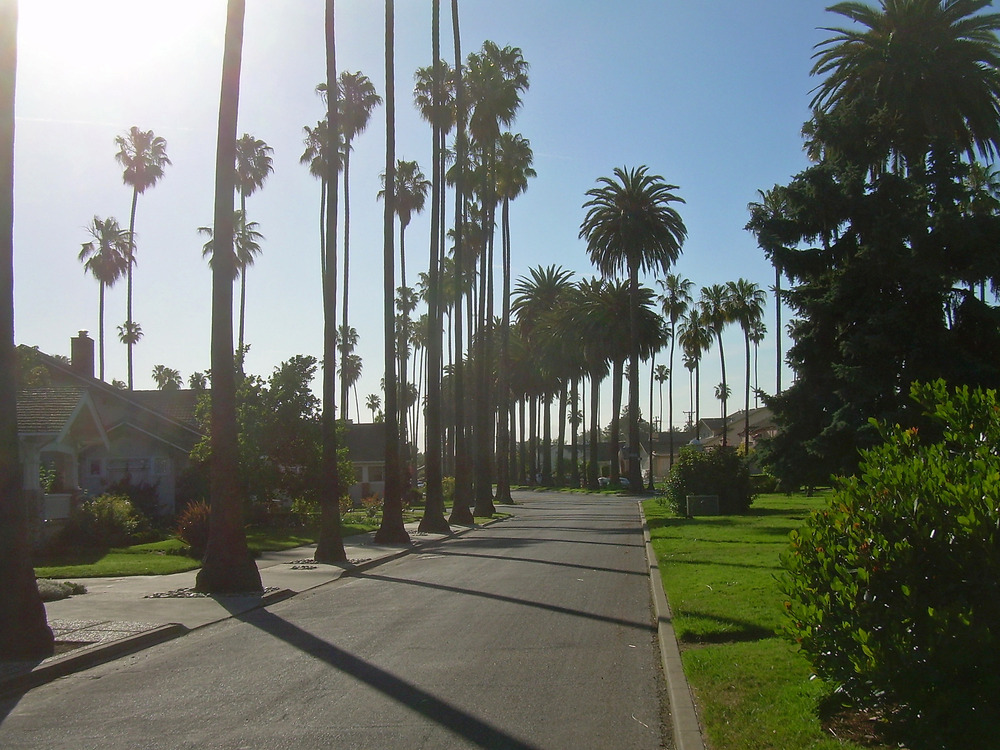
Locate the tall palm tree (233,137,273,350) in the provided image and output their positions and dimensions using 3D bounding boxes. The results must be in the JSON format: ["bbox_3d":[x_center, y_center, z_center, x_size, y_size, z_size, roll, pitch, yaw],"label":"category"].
[{"bbox_3d":[-12.744,-3.038,55.479,2.310,18.770,2.310,0,-5,0],"label":"tall palm tree"}]

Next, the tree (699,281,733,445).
[{"bbox_3d":[16.631,0.845,83.246,2.910,15.900,2.910,0,-5,0],"label":"tree"}]

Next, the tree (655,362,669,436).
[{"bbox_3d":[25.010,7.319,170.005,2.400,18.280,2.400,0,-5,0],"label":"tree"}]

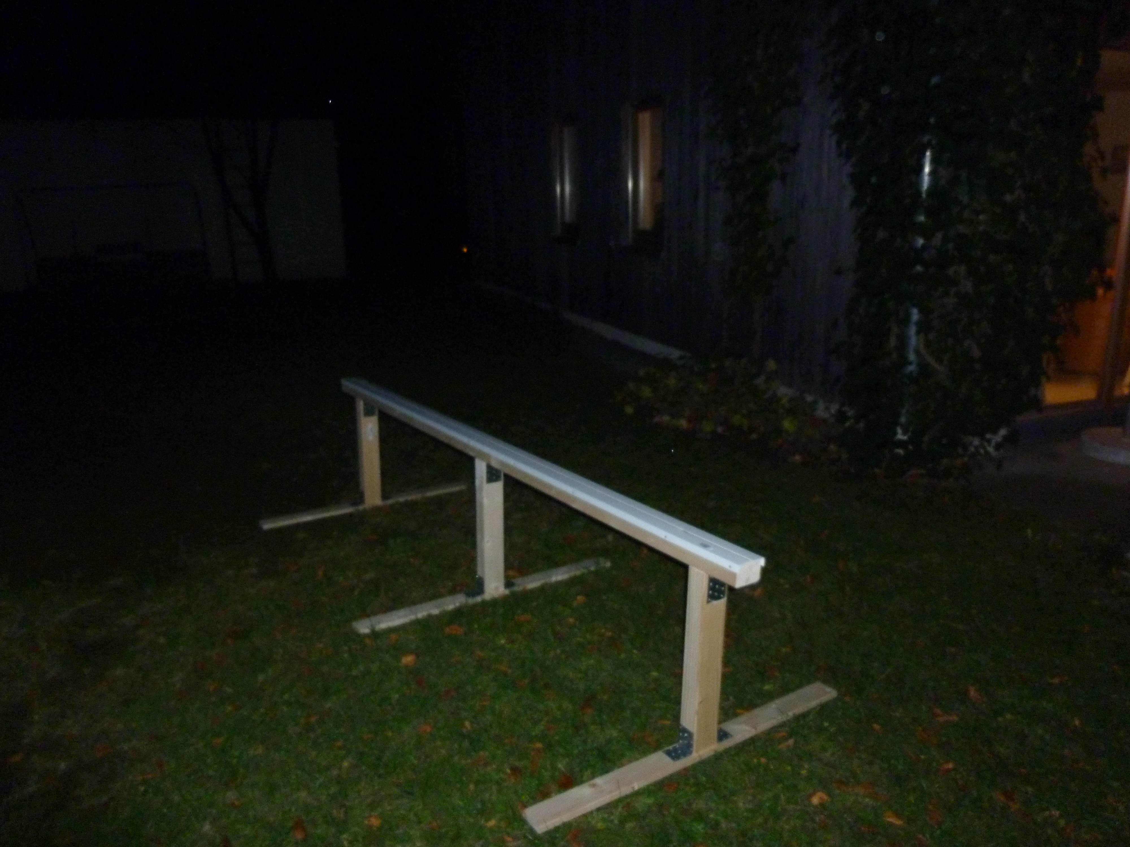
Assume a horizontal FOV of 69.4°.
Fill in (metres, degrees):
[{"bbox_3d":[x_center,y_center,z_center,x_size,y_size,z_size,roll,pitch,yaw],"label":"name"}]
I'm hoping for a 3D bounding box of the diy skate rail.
[{"bbox_3d":[-0.316,0.332,3.016,1.042,0.581,2.635,-8,16,-34],"label":"diy skate rail"}]

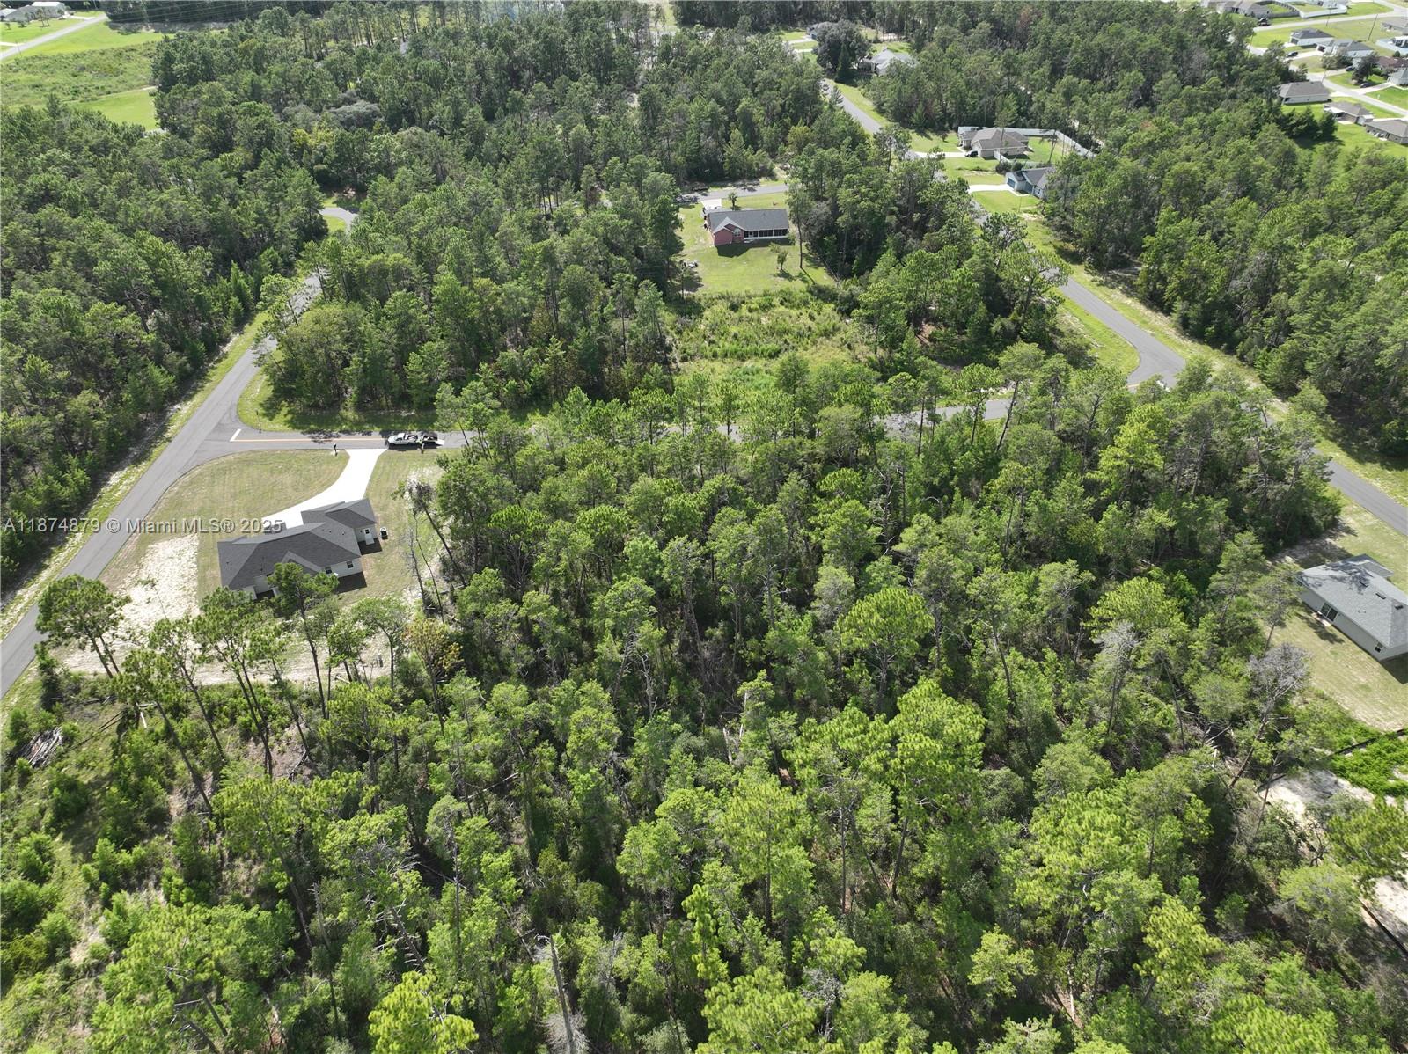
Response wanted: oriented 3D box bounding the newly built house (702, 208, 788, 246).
[{"bbox_3d":[12.340,-84.640,270.780,22.200,5.800,17.900,-5,37,-6],"label":"newly built house"}]

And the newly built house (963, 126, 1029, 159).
[{"bbox_3d":[100.440,-132.660,334.500,21.700,6.200,19.000,-6,37,-8],"label":"newly built house"}]

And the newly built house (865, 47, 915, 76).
[{"bbox_3d":[84.040,-207.570,435.820,23.000,6.300,18.500,-6,37,-7],"label":"newly built house"}]

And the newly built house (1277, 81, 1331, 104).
[{"bbox_3d":[235.180,-173.260,388.270,21.000,6.000,15.200,-8,37,-10],"label":"newly built house"}]

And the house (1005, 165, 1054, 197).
[{"bbox_3d":[104.390,-106.130,299.040,18.500,5.700,17.200,-6,37,-7],"label":"house"}]

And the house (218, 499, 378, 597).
[{"bbox_3d":[-63.640,2.440,153.820,23.900,5.800,17.200,-15,39,-18],"label":"house"}]

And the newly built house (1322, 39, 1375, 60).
[{"bbox_3d":[299.370,-224.880,457.590,19.500,5.800,16.000,-6,37,-8],"label":"newly built house"}]

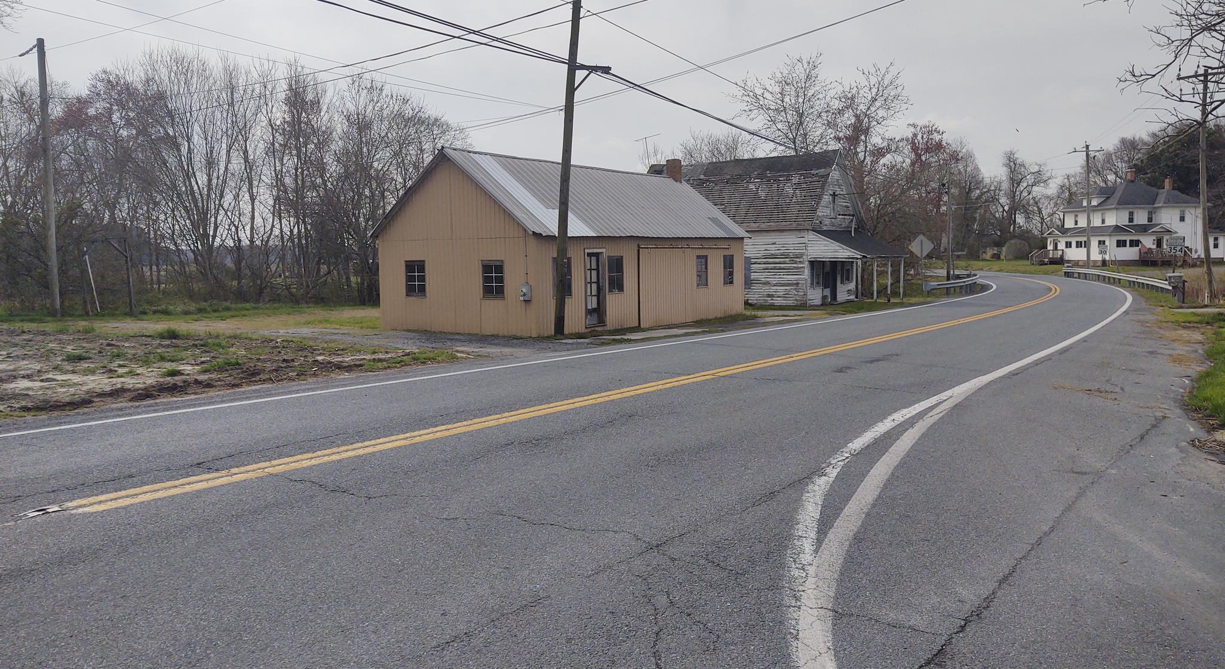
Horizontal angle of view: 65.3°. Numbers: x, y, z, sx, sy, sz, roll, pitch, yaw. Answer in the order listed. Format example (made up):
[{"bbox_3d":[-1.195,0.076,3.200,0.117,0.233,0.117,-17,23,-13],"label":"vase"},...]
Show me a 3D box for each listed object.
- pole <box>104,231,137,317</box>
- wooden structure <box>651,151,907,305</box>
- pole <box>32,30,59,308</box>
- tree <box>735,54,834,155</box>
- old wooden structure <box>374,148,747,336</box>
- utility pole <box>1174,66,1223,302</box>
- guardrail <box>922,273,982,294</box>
[{"bbox_3d":[-17.535,-2.128,33.877,1.000,2.947,0.220,-1,5,0],"label":"pole"},{"bbox_3d":[7.457,-5.255,47.733,13.300,7.300,6.100,3,6,36],"label":"wooden structure"},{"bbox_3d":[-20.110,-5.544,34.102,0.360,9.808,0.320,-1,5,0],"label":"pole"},{"bbox_3d":[11.350,-10.594,62.621,7.200,15.315,7.000,0,5,11],"label":"tree"},{"bbox_3d":[-0.979,-3.040,29.989,6.049,5.176,12.484,3,6,34],"label":"old wooden structure"},{"bbox_3d":[24.543,-6.136,39.268,2.200,9.652,0.350,-3,3,15],"label":"utility pole"},{"bbox_3d":[21.547,-3.269,60.153,2.000,0.760,12.500,2,5,26],"label":"guardrail"}]

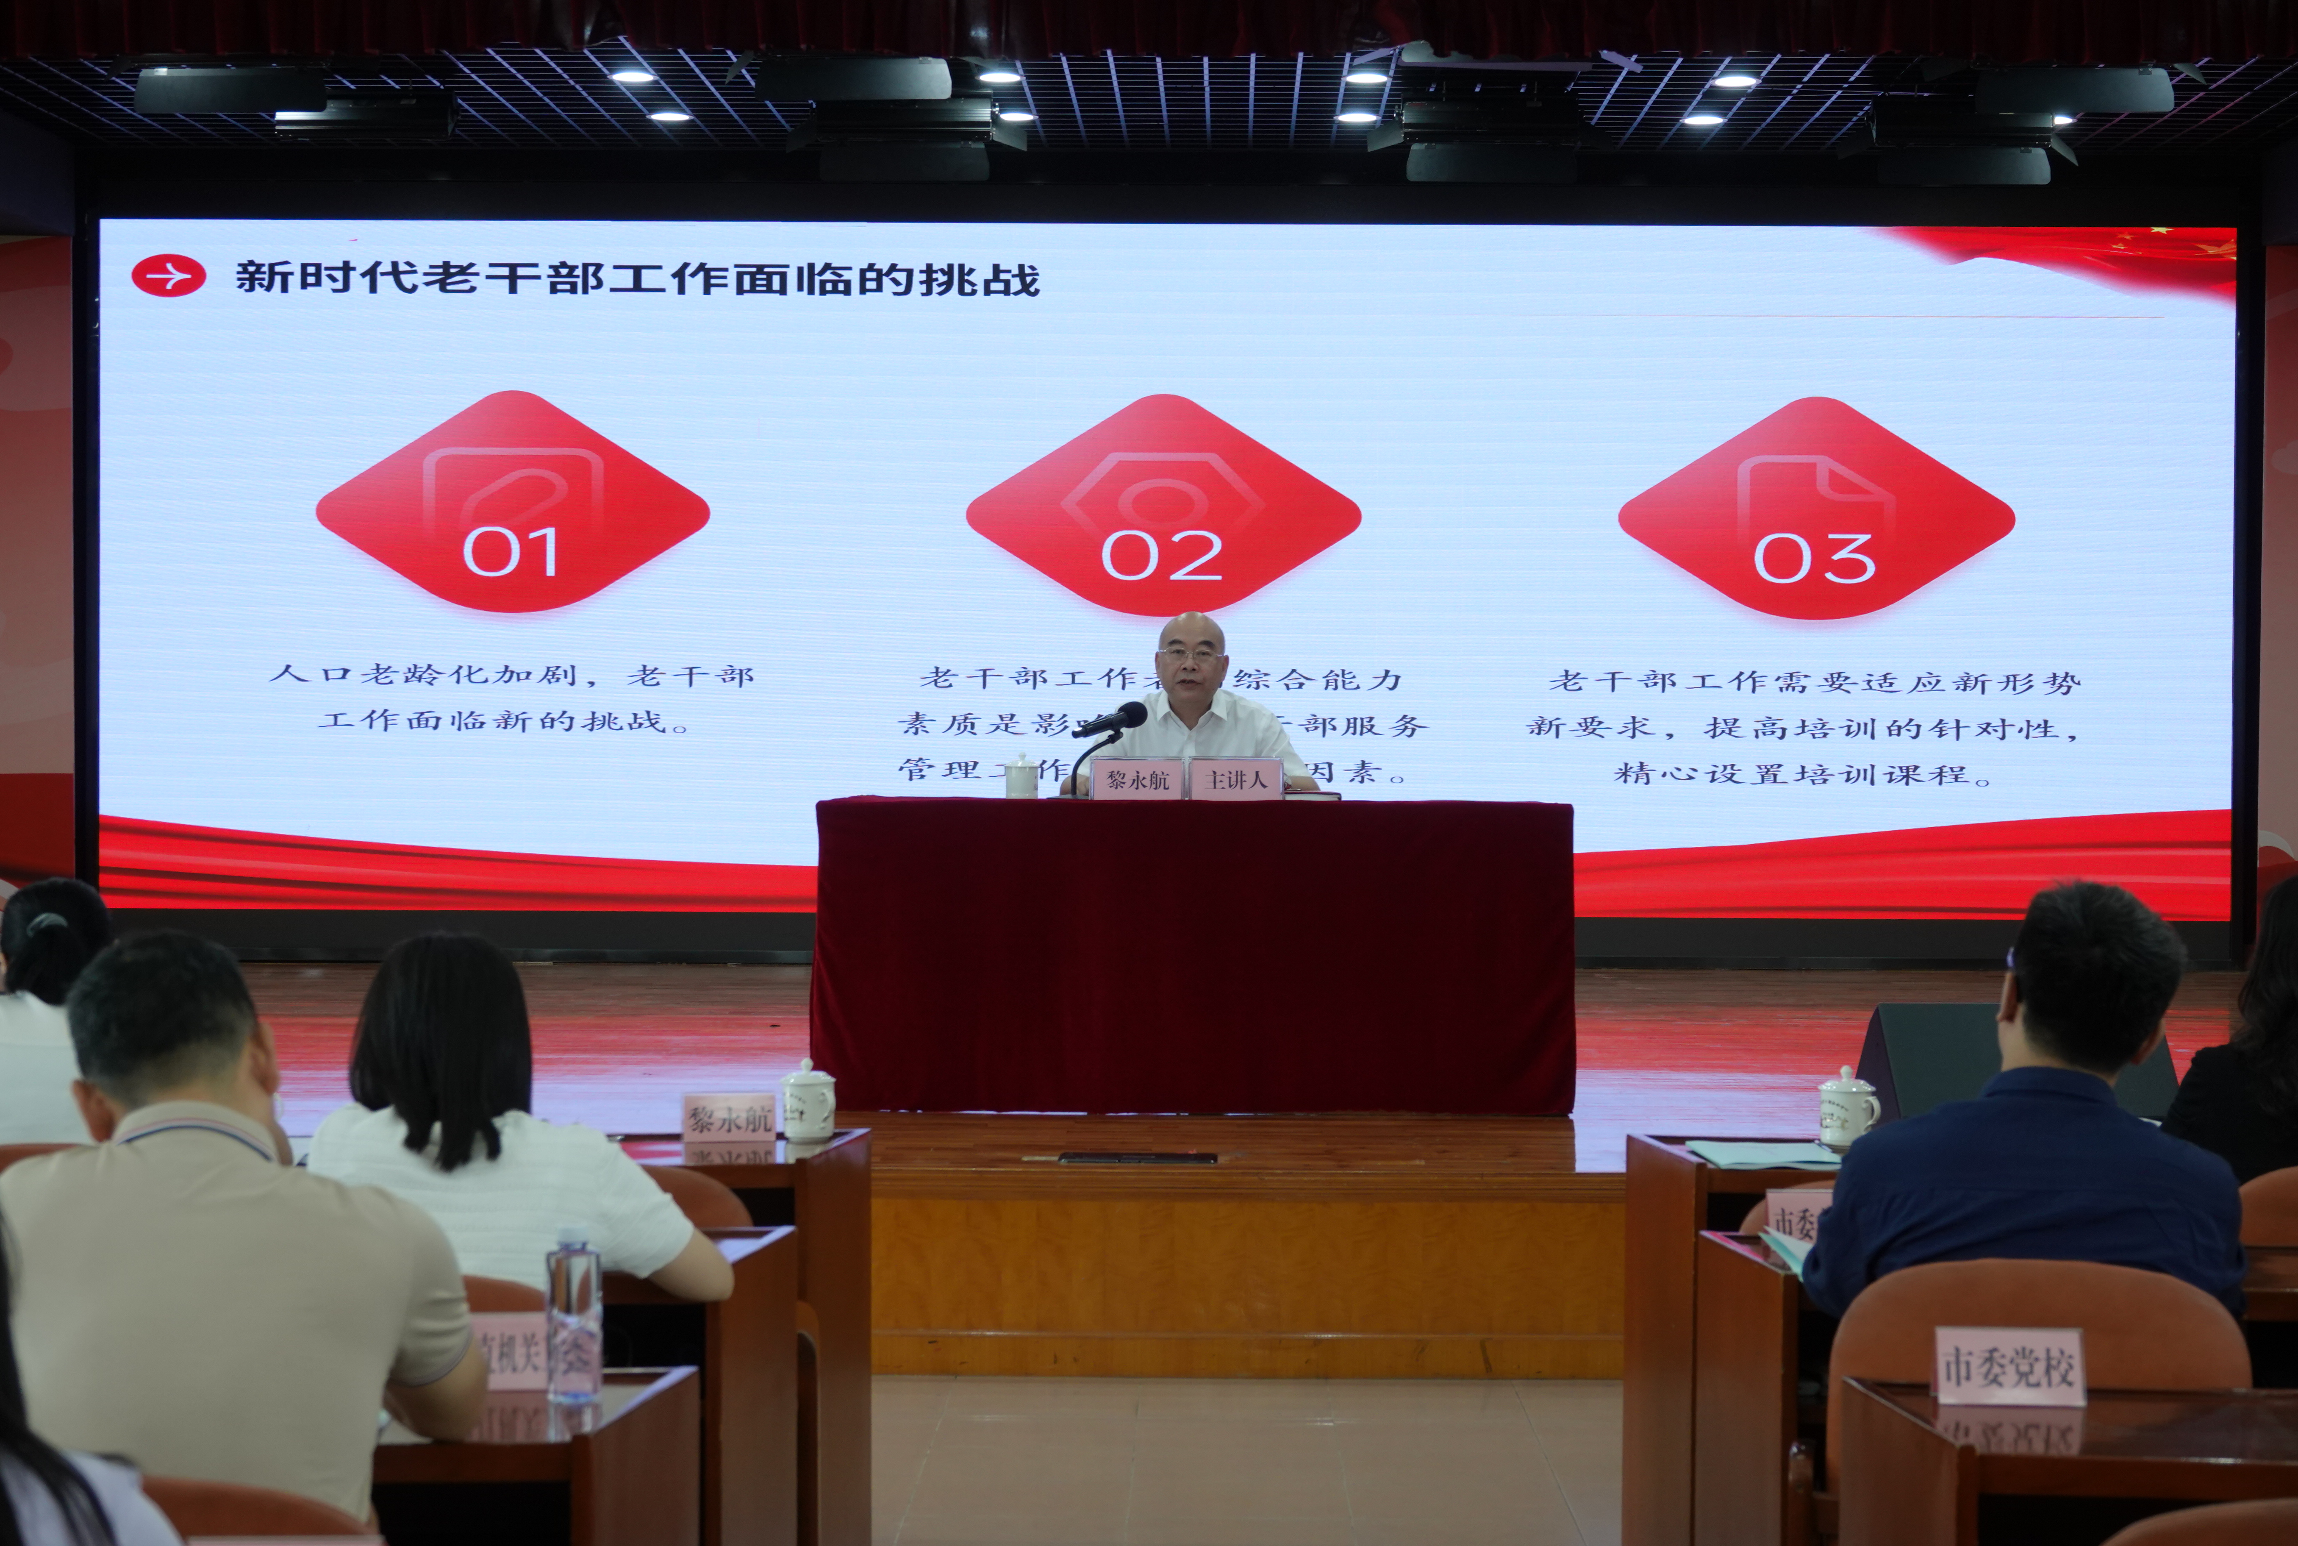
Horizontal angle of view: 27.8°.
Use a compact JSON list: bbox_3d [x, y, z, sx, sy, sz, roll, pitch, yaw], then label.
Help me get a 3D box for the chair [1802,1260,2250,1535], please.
[{"bbox_3d":[0.990,0.955,5.330,0.520,0.860,0.570,0,1,-3],"label":"chair"}]

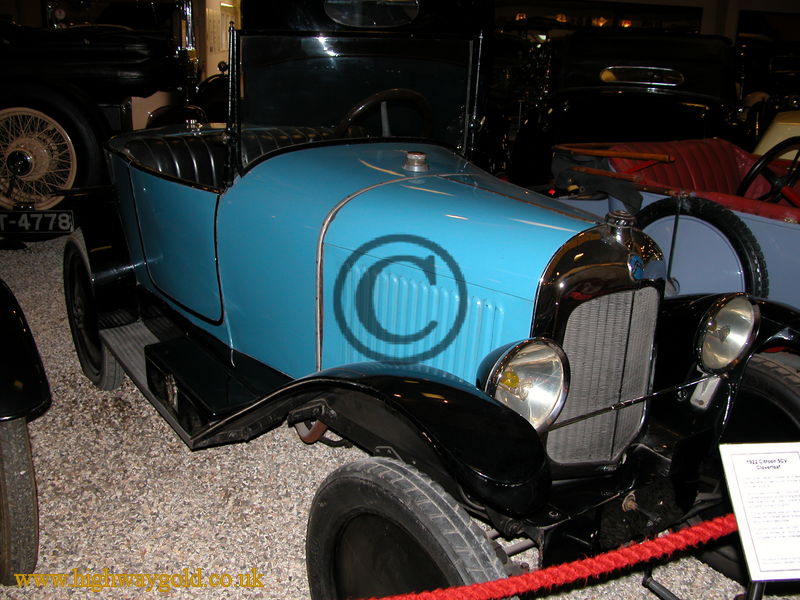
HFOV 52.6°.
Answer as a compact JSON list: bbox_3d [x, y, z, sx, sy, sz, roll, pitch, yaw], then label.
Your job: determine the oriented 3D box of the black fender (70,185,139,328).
[{"bbox_3d":[-1.210,-0.208,3.275,0.260,0.460,0.860,-10,21,-32],"label":"black fender"}]

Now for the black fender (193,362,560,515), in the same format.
[{"bbox_3d":[-0.130,0.312,1.779,0.255,0.535,1.250,-10,21,-33],"label":"black fender"}]

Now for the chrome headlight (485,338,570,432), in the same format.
[{"bbox_3d":[0.222,0.161,1.589,0.210,0.210,0.130,-10,21,-32],"label":"chrome headlight"}]

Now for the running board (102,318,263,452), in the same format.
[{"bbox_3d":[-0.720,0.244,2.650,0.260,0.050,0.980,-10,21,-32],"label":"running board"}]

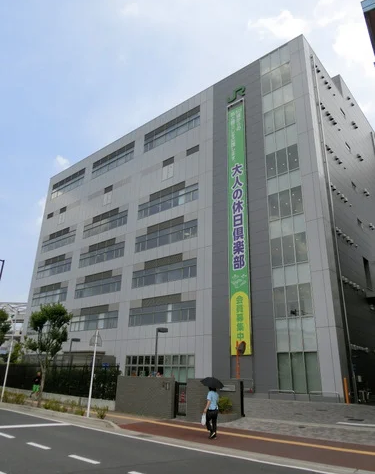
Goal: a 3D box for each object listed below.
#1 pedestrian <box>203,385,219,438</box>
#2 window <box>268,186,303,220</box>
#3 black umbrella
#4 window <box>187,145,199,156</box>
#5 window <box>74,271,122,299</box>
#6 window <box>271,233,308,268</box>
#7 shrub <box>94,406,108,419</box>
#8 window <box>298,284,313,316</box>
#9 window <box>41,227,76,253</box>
[{"bbox_3d":[0.776,5.663,11.868,0.500,1.640,0.500,19,-27,-39],"label":"pedestrian"},{"bbox_3d":[8.414,-2.779,30.930,3.102,2.487,0.200,-15,-26,38],"label":"window"},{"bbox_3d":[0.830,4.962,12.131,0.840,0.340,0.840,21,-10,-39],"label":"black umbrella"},{"bbox_3d":[0.658,-9.661,40.662,1.861,0.784,0.200,-15,-26,38],"label":"window"},{"bbox_3d":[-11.231,5.974,45.238,9.399,2.780,0.200,-15,-26,38],"label":"window"},{"bbox_3d":[8.287,1.115,29.329,3.097,2.468,0.150,-15,-26,38],"label":"window"},{"bbox_3d":[-3.563,7.381,15.266,0.580,0.540,0.520,1,-20,1],"label":"shrub"},{"bbox_3d":[8.969,4.764,27.254,0.928,2.485,0.120,-15,-26,38],"label":"window"},{"bbox_3d":[-19.423,0.410,54.805,9.188,2.730,0.180,-15,-26,38],"label":"window"}]

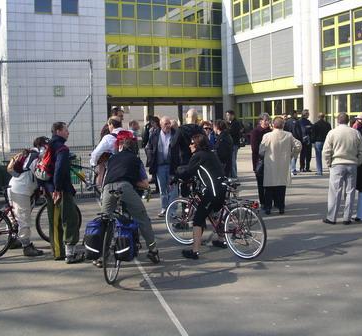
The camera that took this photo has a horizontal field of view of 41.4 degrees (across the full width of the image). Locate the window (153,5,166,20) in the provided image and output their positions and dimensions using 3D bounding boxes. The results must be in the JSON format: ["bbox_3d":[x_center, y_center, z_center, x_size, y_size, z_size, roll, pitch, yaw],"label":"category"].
[{"bbox_3d":[-1.505,-10.803,33.450,1.055,1.055,0.100,-4,6,-22],"label":"window"}]

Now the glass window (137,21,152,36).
[{"bbox_3d":[-2.538,-9.637,33.137,1.082,1.102,0.100,-4,6,-22],"label":"glass window"}]

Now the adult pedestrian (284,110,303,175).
[{"bbox_3d":[3.101,-0.703,13.200,0.420,1.770,0.520,-6,7,-35],"label":"adult pedestrian"}]

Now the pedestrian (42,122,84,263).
[{"bbox_3d":[-1.509,0.292,6.072,0.500,1.750,0.480,-2,6,-8],"label":"pedestrian"}]

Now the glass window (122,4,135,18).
[{"bbox_3d":[-3.377,-10.063,30.743,1.003,0.907,0.120,-4,7,-25],"label":"glass window"}]

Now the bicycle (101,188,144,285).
[{"bbox_3d":[-0.721,0.686,5.596,0.600,1.020,1.720,-1,6,5],"label":"bicycle"}]

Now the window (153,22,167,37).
[{"bbox_3d":[-1.496,-9.686,33.558,1.087,1.096,0.100,-4,6,-22],"label":"window"}]

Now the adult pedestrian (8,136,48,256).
[{"bbox_3d":[-2.043,0.373,6.500,0.720,1.560,0.520,-5,7,-31],"label":"adult pedestrian"}]

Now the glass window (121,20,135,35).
[{"bbox_3d":[-3.617,-9.618,32.865,1.078,1.083,0.100,-4,6,-24],"label":"glass window"}]

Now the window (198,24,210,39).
[{"bbox_3d":[1.684,-9.972,35.218,1.055,1.023,0.100,-4,6,-24],"label":"window"}]

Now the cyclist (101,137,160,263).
[{"bbox_3d":[-0.618,0.373,5.859,0.680,1.540,0.820,-1,6,5],"label":"cyclist"}]

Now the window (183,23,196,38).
[{"bbox_3d":[0.653,-9.925,34.759,1.077,1.059,0.100,-4,6,-24],"label":"window"}]

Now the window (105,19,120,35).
[{"bbox_3d":[-4.595,-9.555,32.431,1.029,1.075,0.100,-4,6,-24],"label":"window"}]

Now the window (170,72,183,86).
[{"bbox_3d":[-0.320,-6.349,34.351,1.049,1.097,0.100,-4,6,-22],"label":"window"}]

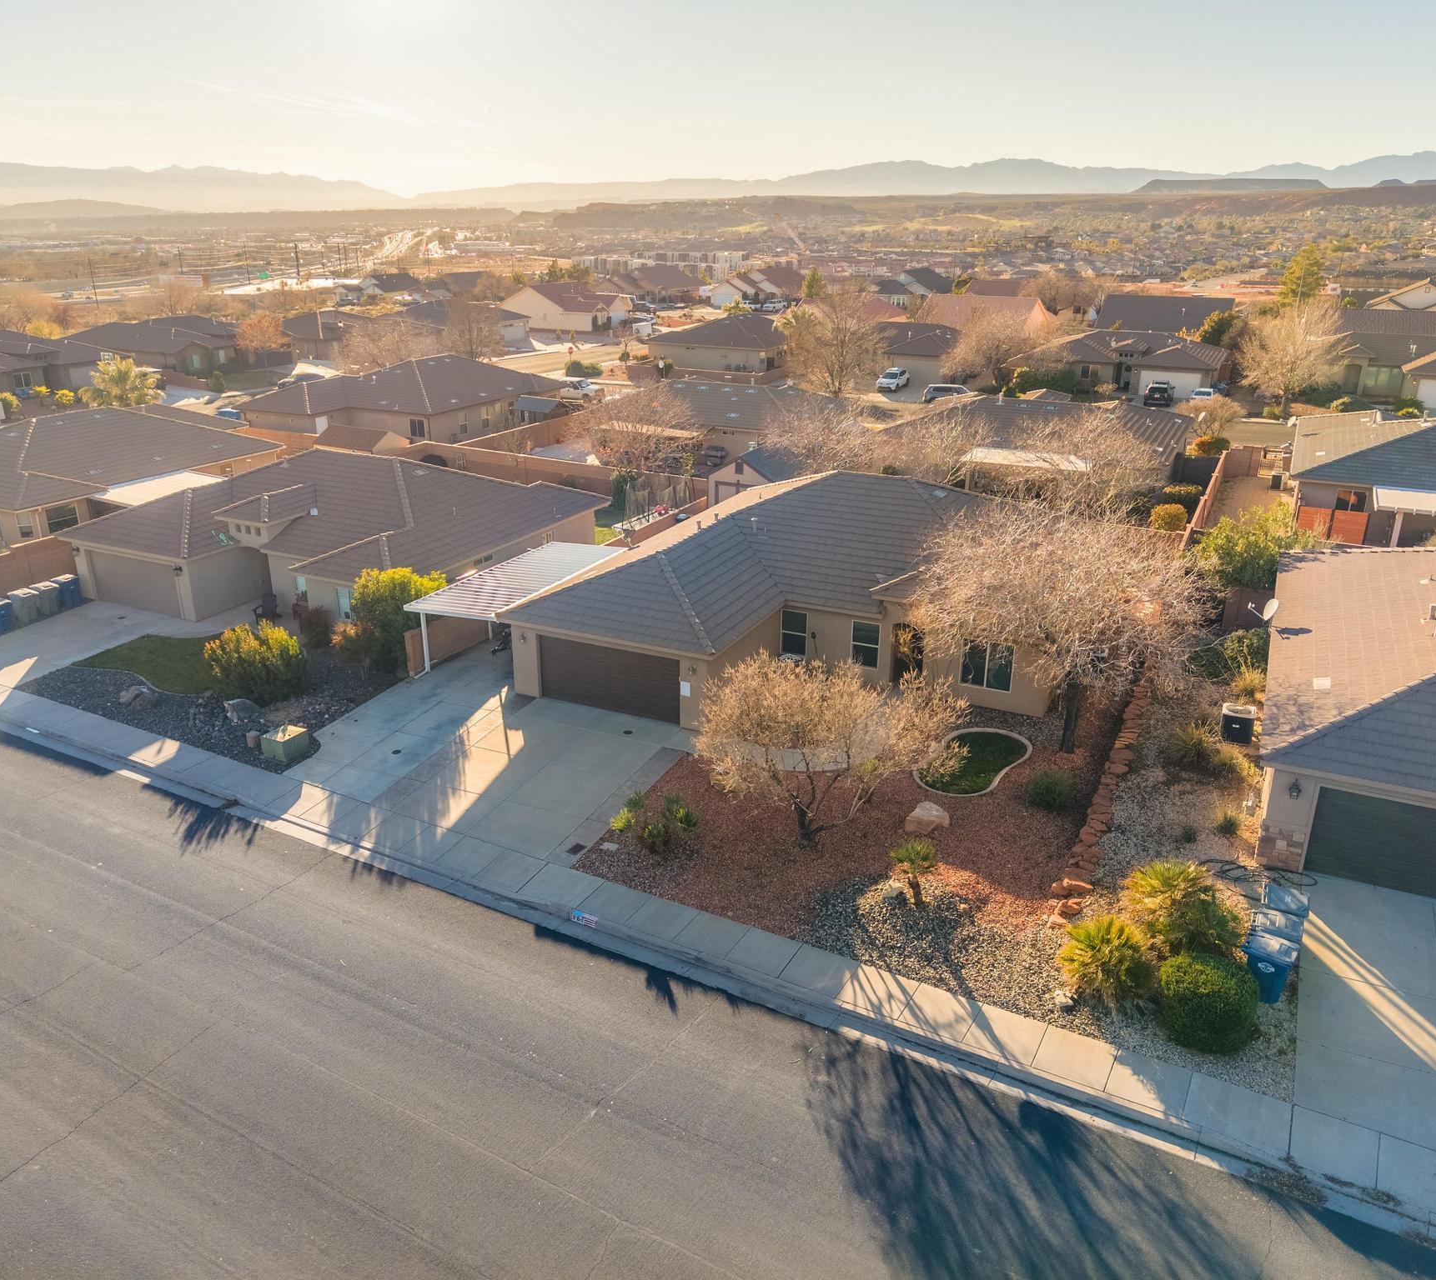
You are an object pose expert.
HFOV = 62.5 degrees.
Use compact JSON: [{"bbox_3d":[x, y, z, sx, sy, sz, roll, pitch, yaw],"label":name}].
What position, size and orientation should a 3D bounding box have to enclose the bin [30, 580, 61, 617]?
[{"bbox_3d":[-25.702,-1.556,45.511,0.900,1.160,0.750,10,22,24],"label":"bin"}]

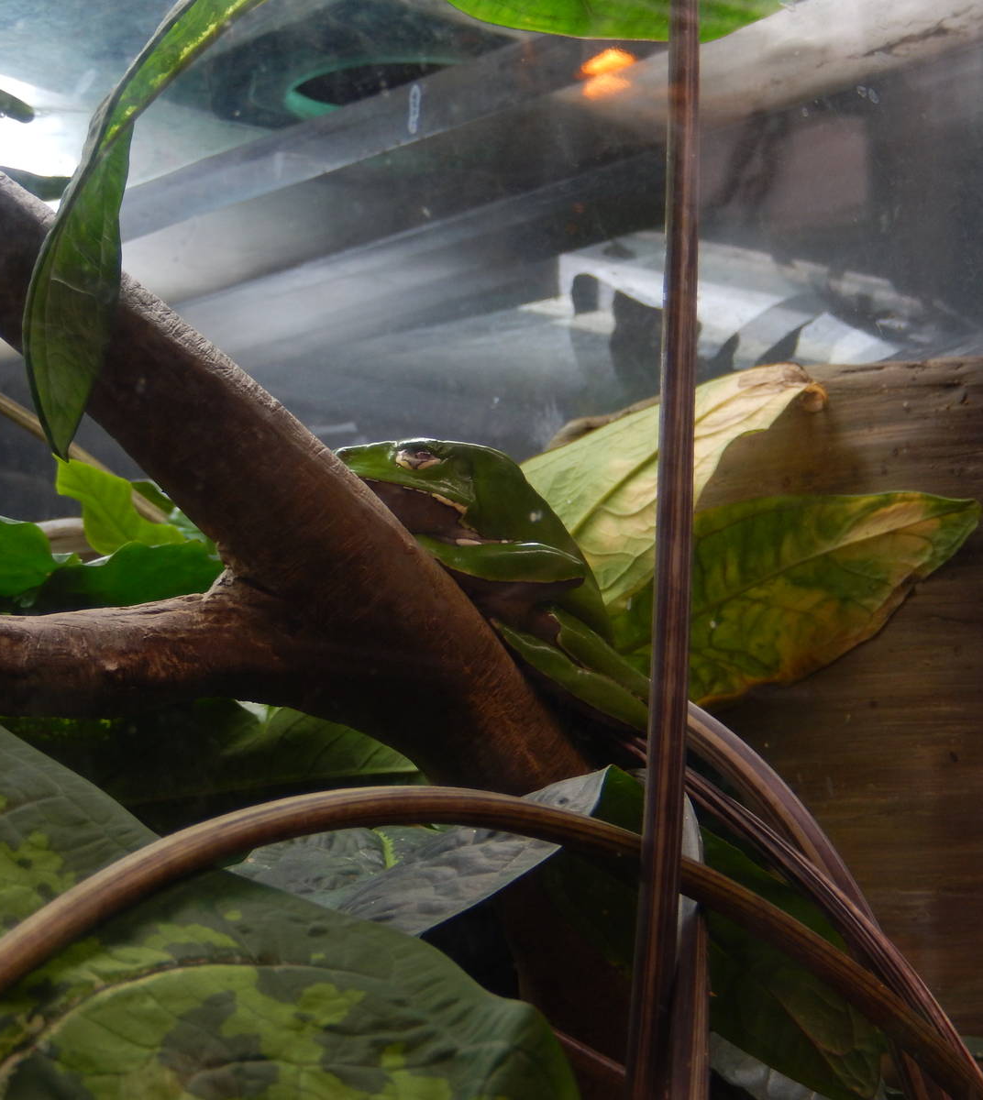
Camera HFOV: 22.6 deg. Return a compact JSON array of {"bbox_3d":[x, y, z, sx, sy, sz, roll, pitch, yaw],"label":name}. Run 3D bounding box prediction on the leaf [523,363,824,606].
[{"bbox_3d":[0.044,-0.015,0.655,0.112,0.050,0.020,-37,-31,-17],"label":"leaf"}]

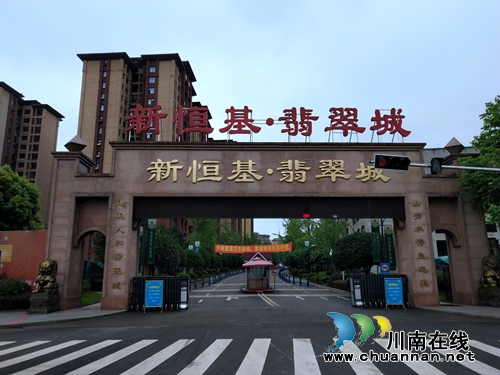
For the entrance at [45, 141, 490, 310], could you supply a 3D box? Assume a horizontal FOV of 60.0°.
[{"bbox_3d":[1.172,2.086,24.763,23.900,9.200,2.300,0,-12,-2],"label":"entrance"}]

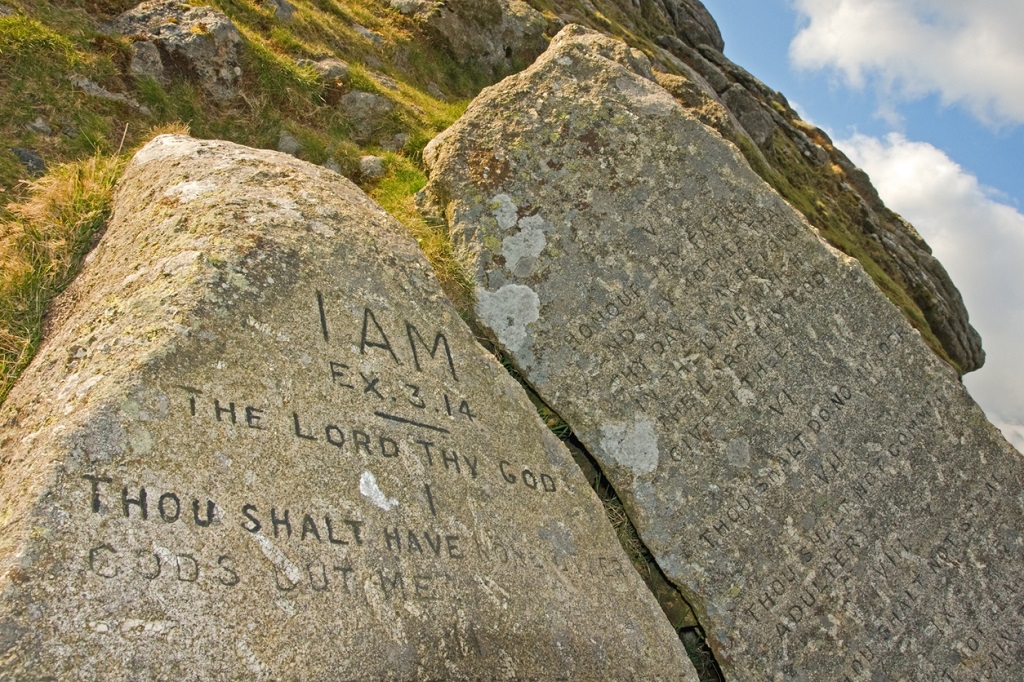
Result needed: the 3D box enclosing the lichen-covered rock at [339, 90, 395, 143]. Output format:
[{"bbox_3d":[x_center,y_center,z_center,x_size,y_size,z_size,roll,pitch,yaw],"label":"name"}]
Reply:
[{"bbox_3d":[-0.566,-0.870,2.980,0.210,0.175,0.160,6,-11,-8],"label":"lichen-covered rock"}]

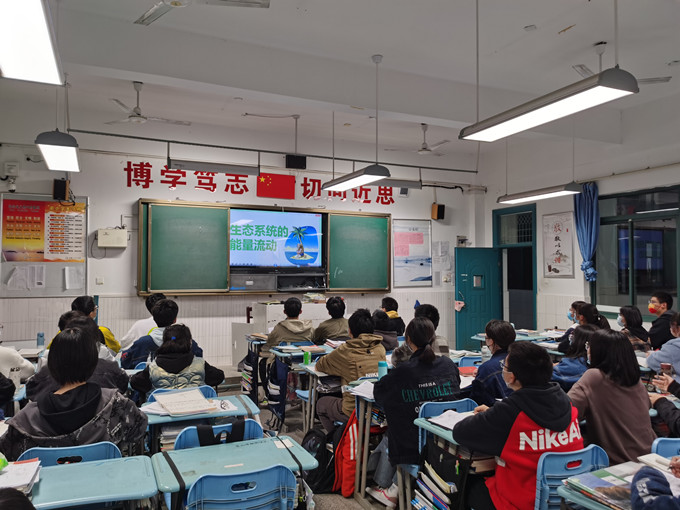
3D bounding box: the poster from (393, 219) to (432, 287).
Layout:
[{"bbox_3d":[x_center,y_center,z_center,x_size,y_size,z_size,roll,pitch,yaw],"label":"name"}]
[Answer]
[{"bbox_3d":[1.269,-0.022,9.249,0.772,1.169,0.030,1,-2,-24],"label":"poster"}]

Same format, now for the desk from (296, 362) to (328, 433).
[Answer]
[{"bbox_3d":[0.011,1.304,4.316,0.600,0.770,0.420,1,-2,-24],"label":"desk"}]

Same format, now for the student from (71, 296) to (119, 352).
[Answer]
[{"bbox_3d":[-2.465,1.053,5.237,0.580,1.300,0.720,1,-2,-9],"label":"student"}]

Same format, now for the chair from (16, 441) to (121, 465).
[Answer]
[{"bbox_3d":[-1.244,1.232,2.454,0.420,0.820,0.480,1,-2,-25],"label":"chair"}]

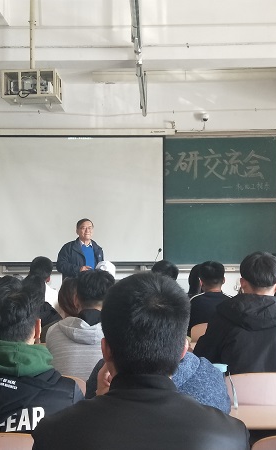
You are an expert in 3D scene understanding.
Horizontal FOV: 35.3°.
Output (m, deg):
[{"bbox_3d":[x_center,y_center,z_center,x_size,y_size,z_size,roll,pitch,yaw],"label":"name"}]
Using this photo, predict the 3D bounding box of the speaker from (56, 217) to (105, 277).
[{"bbox_3d":[-0.630,0.753,4.775,0.510,1.650,0.350,1,-2,-24],"label":"speaker"}]

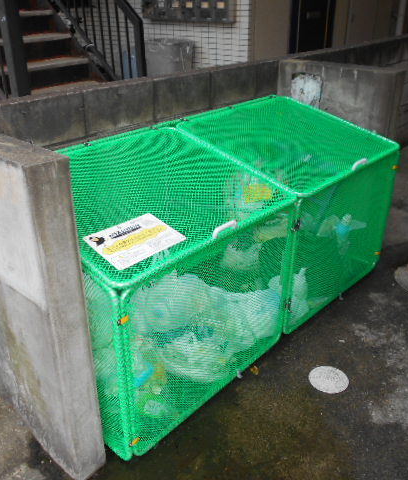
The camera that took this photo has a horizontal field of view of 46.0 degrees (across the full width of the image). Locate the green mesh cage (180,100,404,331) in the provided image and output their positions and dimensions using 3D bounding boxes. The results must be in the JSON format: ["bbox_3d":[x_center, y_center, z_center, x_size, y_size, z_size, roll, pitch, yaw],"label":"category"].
[{"bbox_3d":[0.430,-0.201,2.630,0.773,0.871,0.904,22,33,40],"label":"green mesh cage"}]

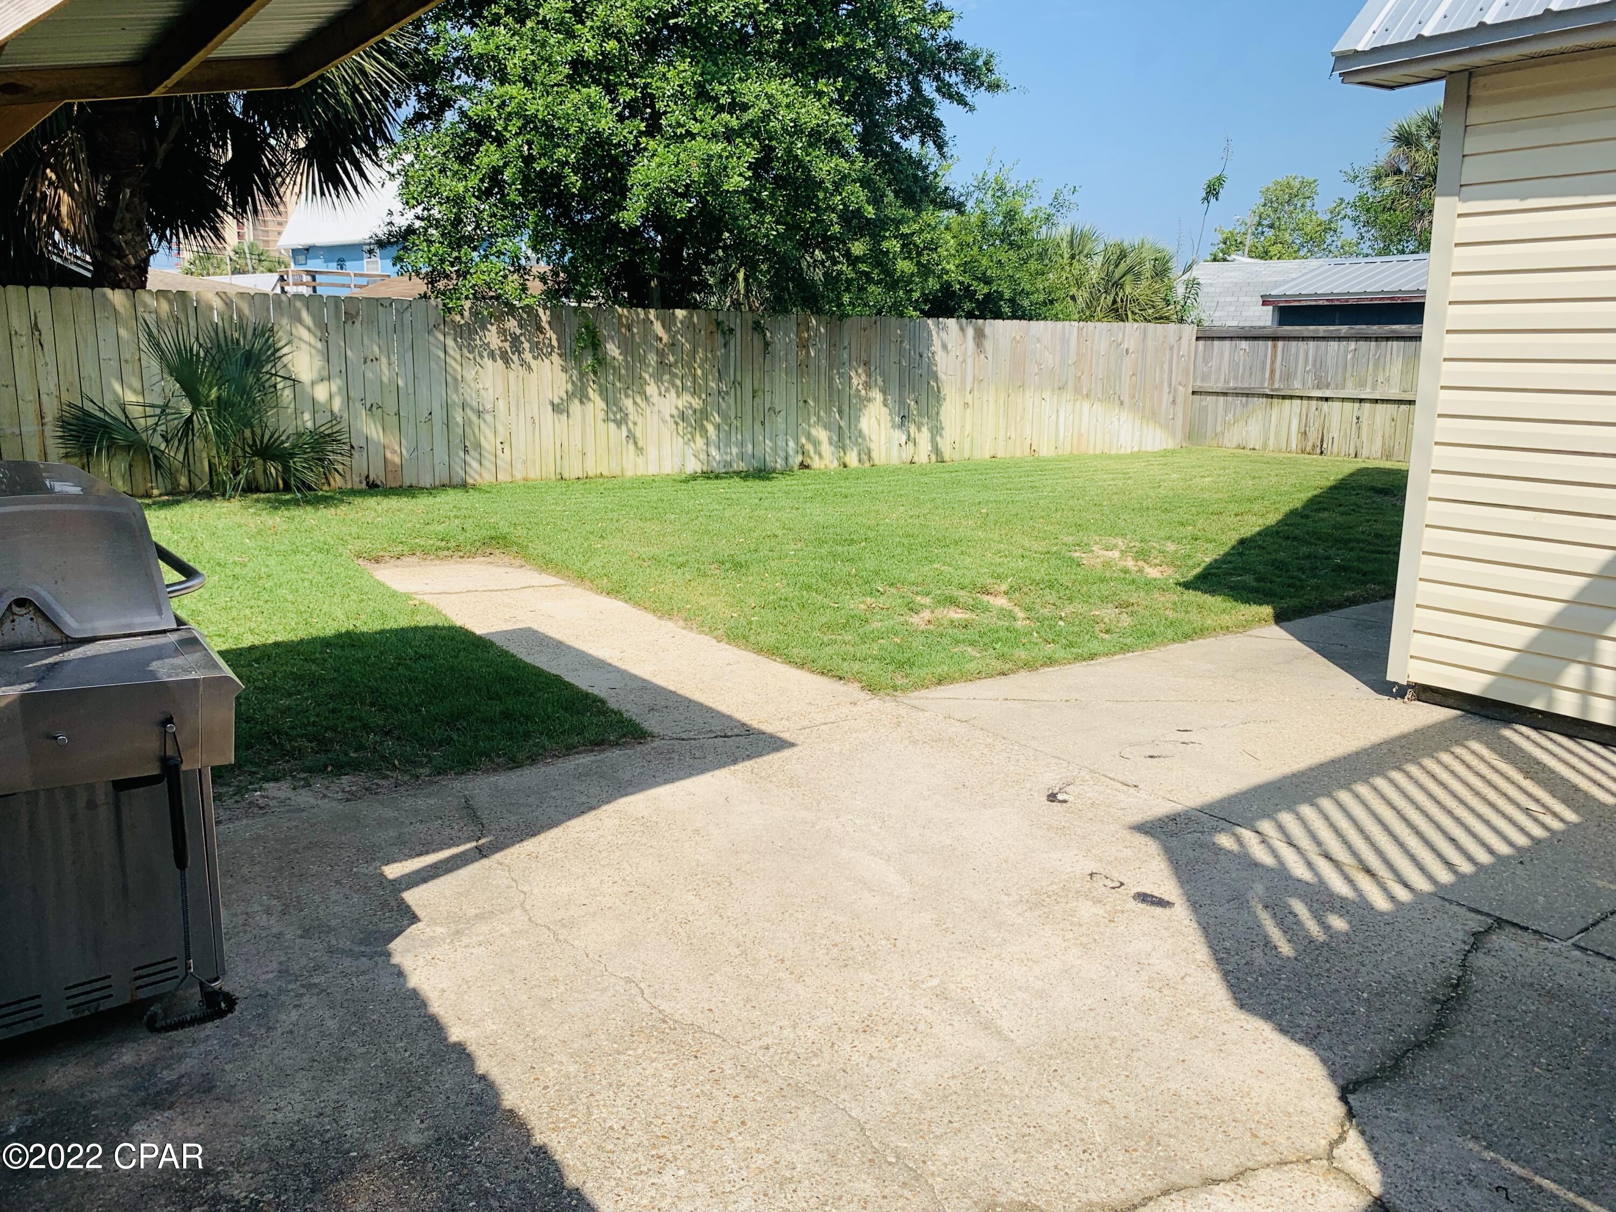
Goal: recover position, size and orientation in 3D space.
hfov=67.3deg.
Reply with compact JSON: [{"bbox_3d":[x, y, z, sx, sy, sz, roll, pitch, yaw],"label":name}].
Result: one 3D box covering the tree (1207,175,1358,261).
[{"bbox_3d":[13.255,-8.983,34.871,4.460,6.480,4.460,1,12,0],"label":"tree"}]

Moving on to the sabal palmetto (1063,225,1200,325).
[{"bbox_3d":[5.184,-4.432,20.005,2.450,3.410,2.450,1,12,0],"label":"sabal palmetto"}]

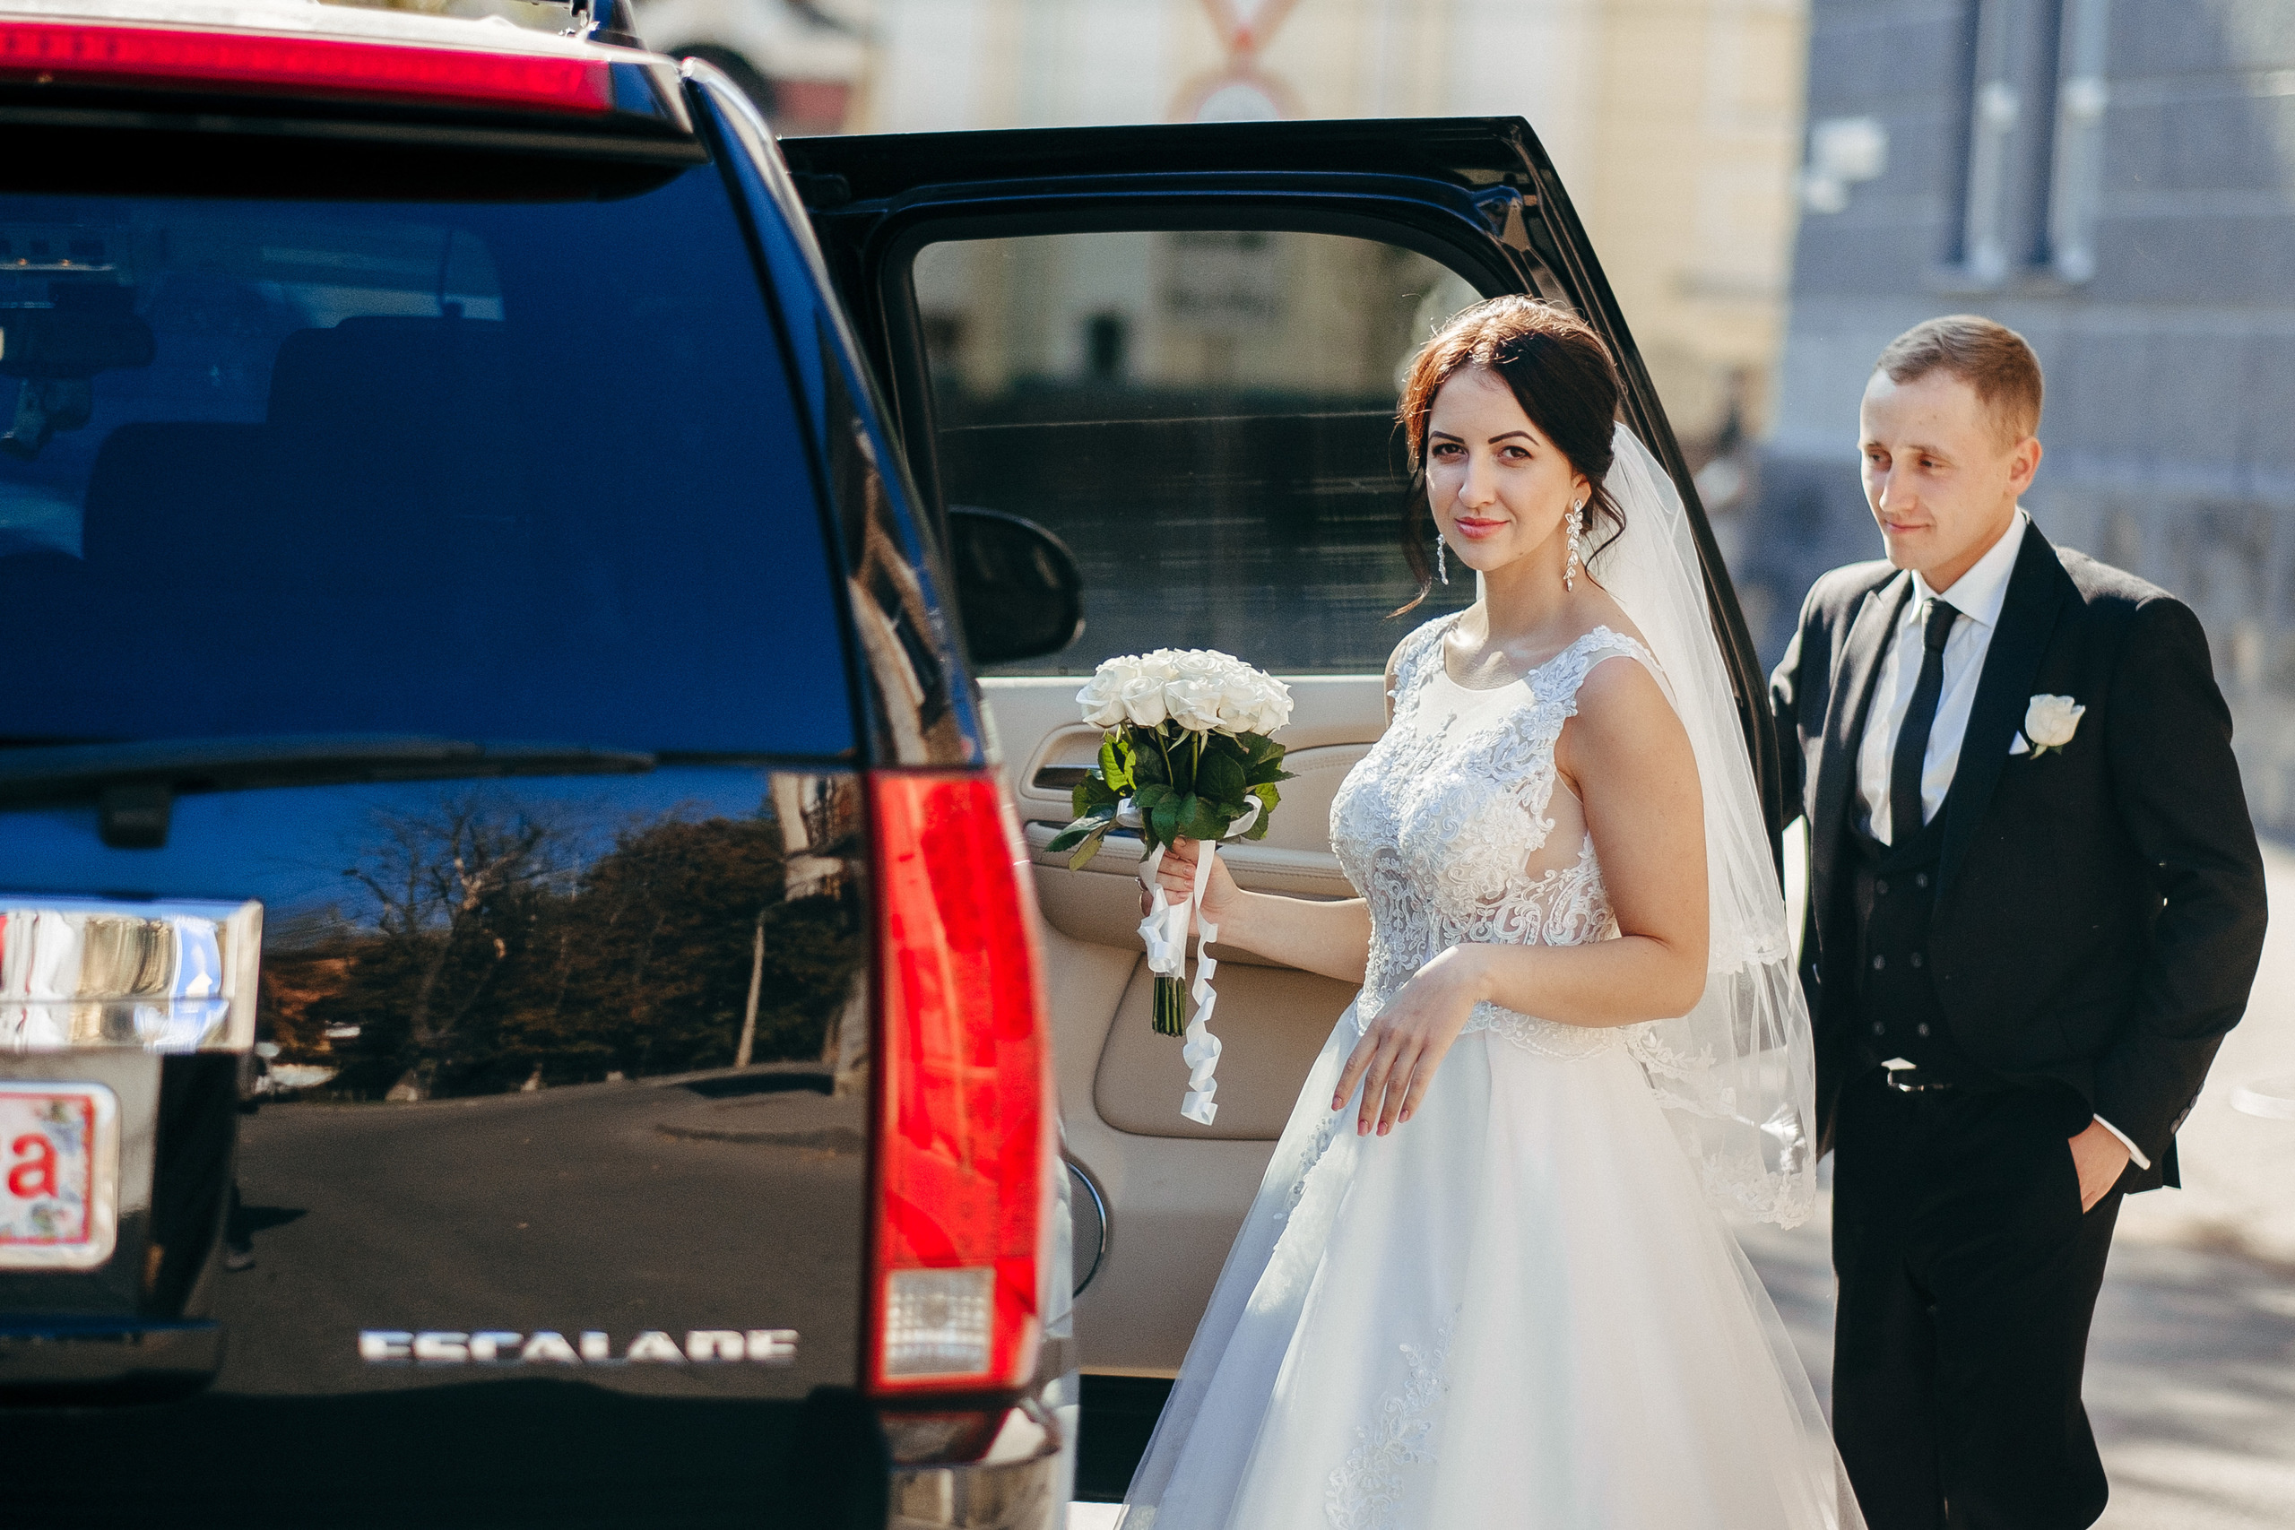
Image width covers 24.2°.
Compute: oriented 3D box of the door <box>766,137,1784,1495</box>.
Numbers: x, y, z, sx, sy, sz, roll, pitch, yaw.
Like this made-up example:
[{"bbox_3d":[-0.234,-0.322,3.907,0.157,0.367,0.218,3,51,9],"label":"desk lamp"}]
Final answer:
[{"bbox_3d":[0.145,0.070,5.360,1.000,1.390,0.270,2,3,21],"label":"door"}]

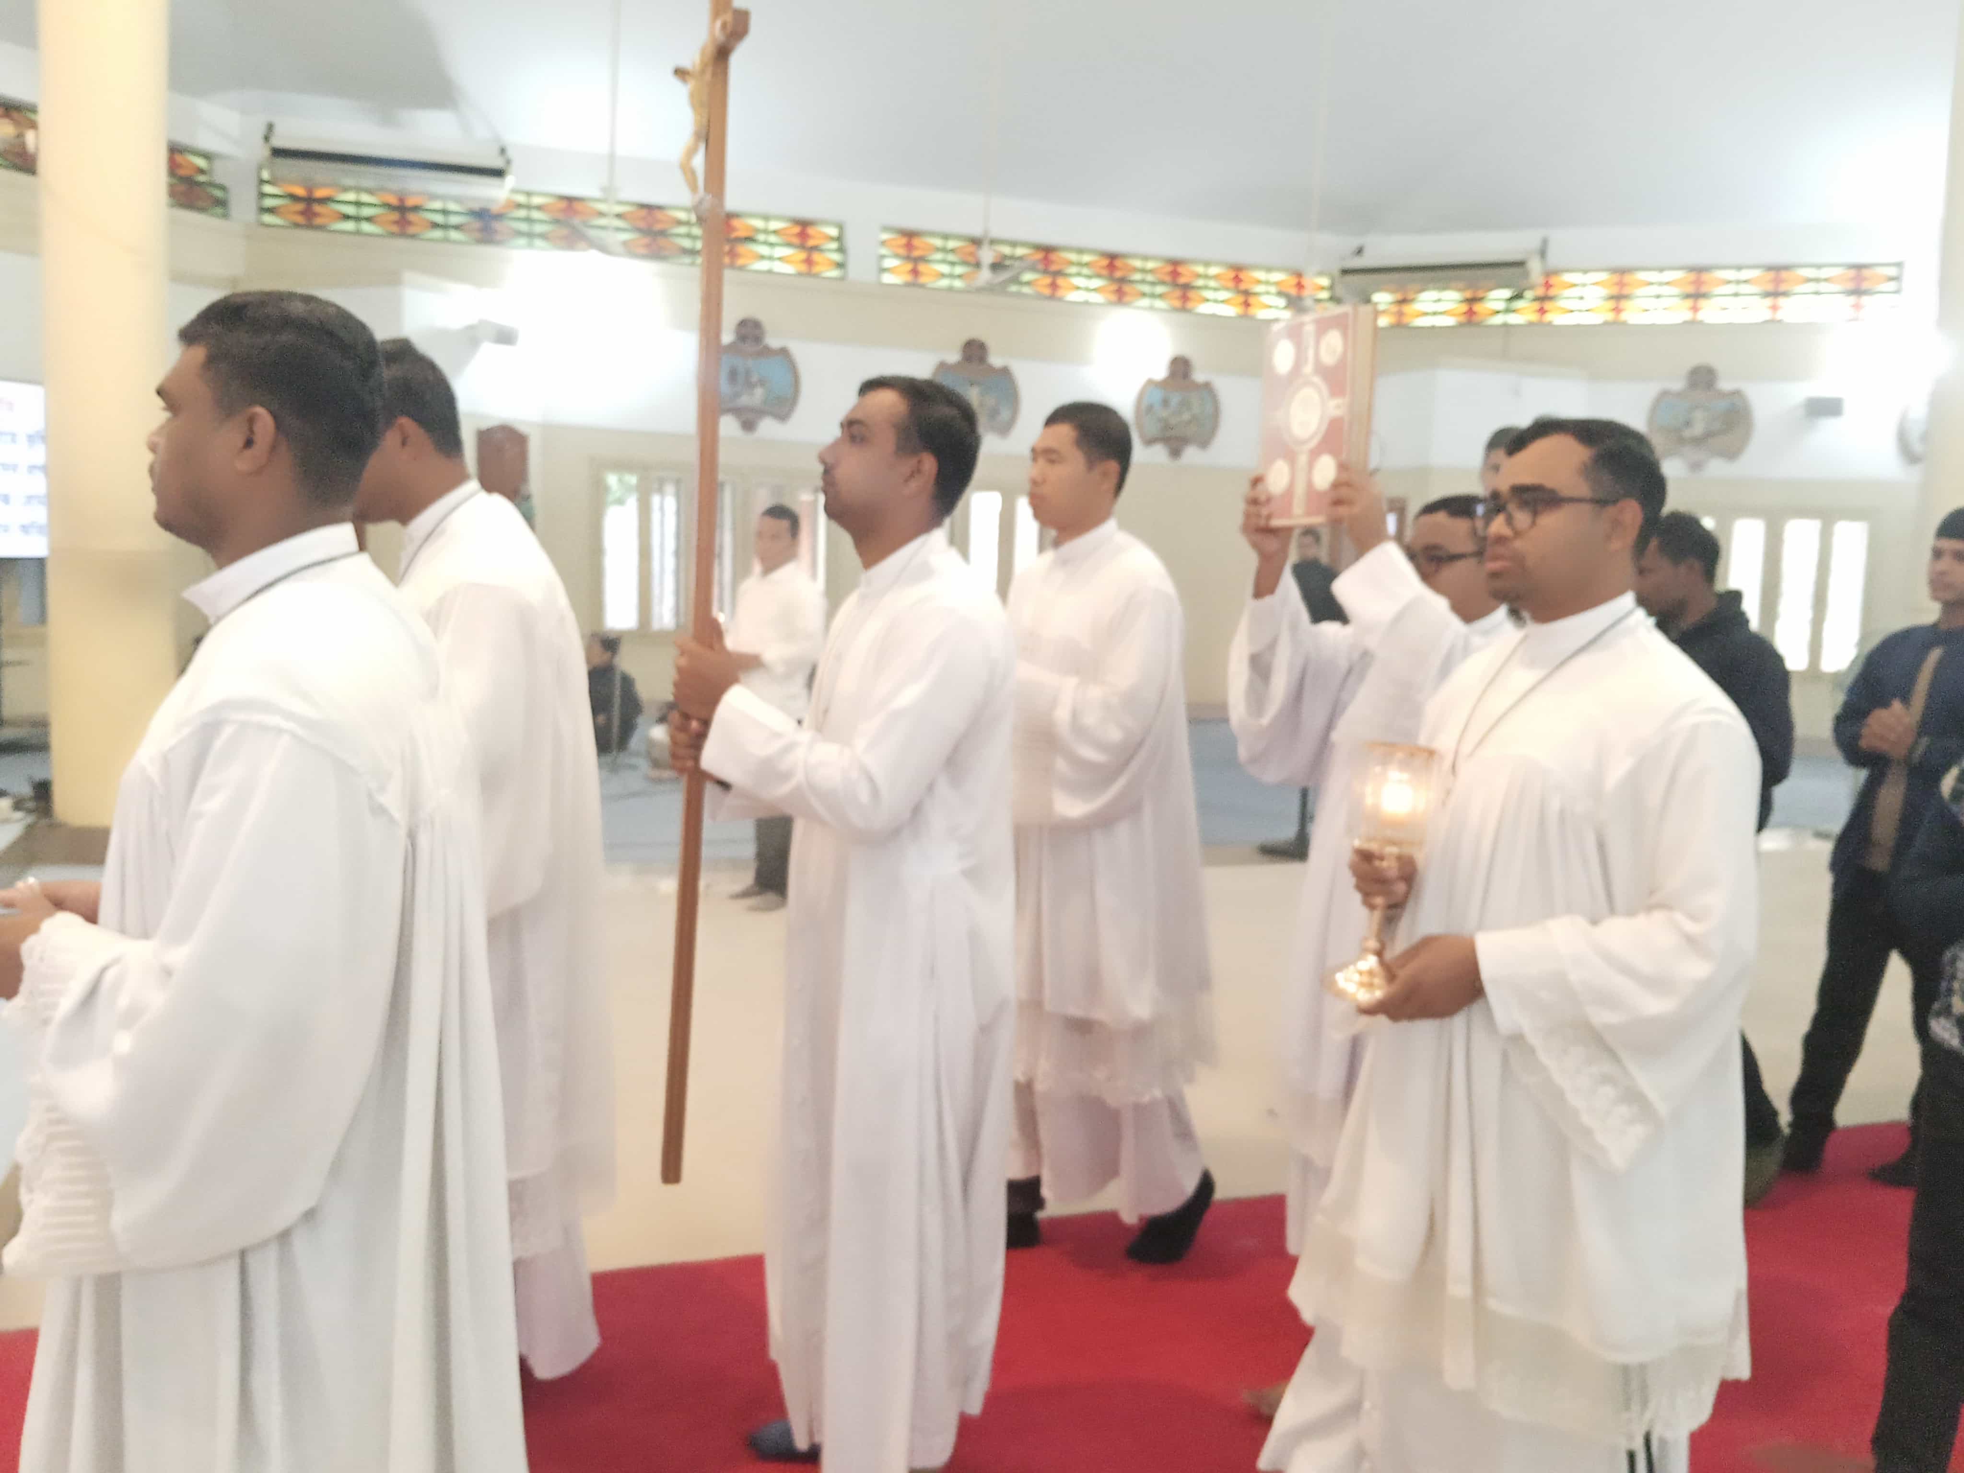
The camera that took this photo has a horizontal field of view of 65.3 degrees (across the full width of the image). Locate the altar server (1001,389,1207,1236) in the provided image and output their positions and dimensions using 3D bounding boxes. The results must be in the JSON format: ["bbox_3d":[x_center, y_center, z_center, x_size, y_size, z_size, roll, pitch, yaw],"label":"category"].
[{"bbox_3d":[0.210,0.185,3.060,0.480,1.690,0.540,0,5,-23],"label":"altar server"}]

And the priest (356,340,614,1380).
[{"bbox_3d":[-0.840,0.216,2.420,0.530,1.680,0.570,1,4,-13],"label":"priest"}]

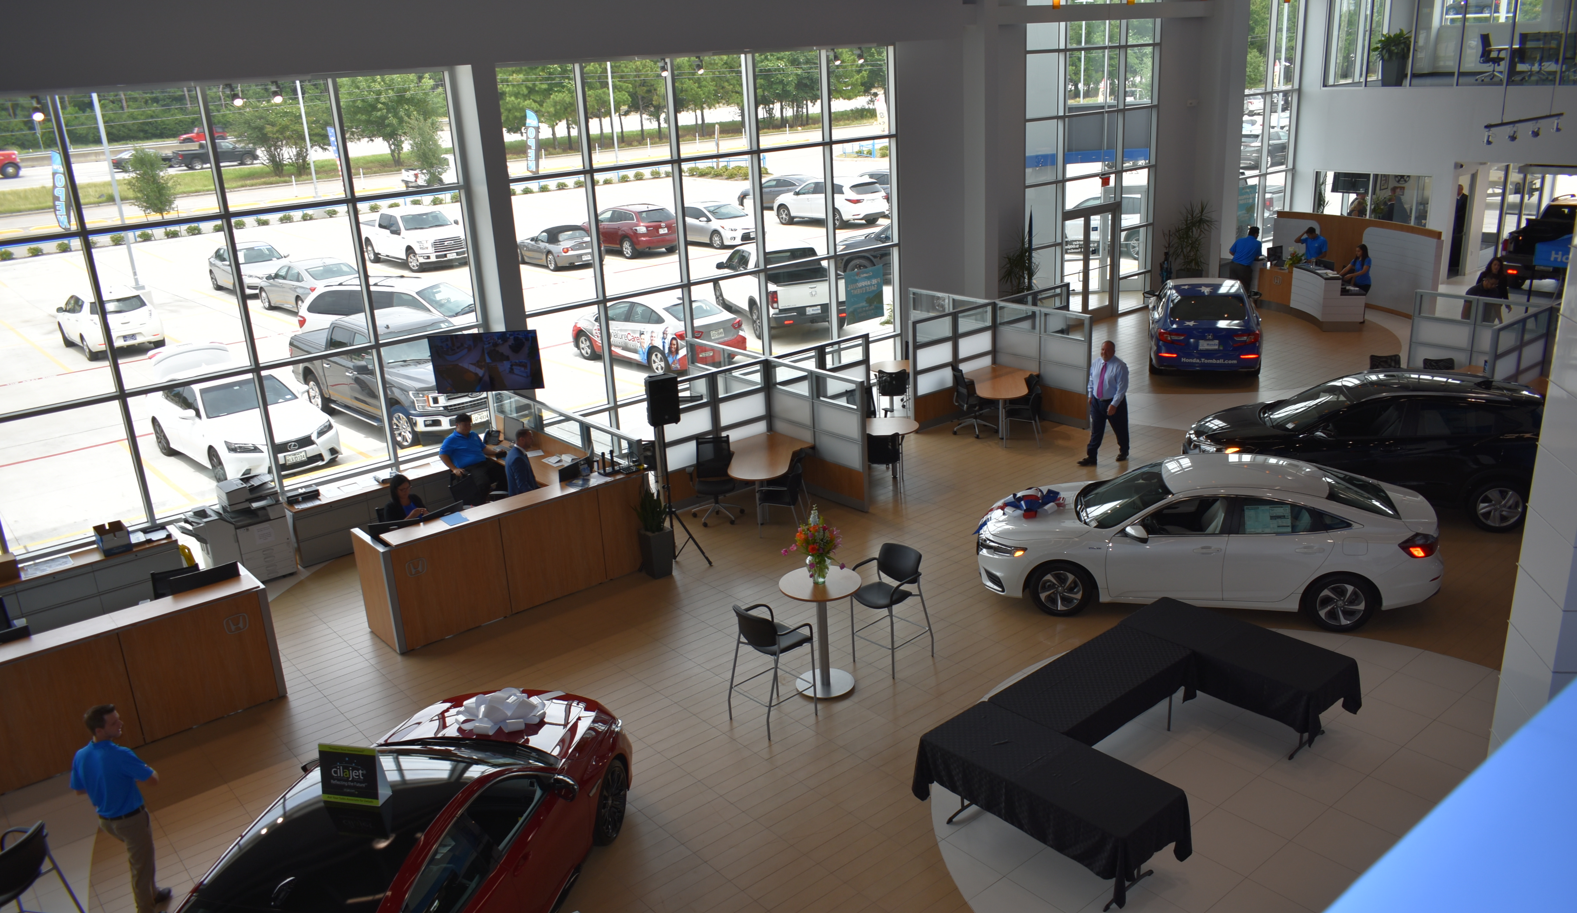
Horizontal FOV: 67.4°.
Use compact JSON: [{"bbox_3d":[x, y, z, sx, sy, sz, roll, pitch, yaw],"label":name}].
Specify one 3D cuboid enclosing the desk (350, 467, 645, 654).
[{"bbox_3d":[-3.133,1.050,13.470,3.200,1.150,0.860,-17,23,-37],"label":"desk"}]

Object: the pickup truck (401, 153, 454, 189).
[{"bbox_3d":[-19.618,-16.818,69.525,2.000,1.920,5.800,15,25,43],"label":"pickup truck"}]

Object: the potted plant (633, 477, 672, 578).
[{"bbox_3d":[-1.554,0.825,13.691,0.380,1.150,0.380,-18,23,-36],"label":"potted plant"}]

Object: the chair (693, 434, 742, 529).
[{"bbox_3d":[-0.944,0.317,15.289,0.660,1.030,0.660,-4,19,-4],"label":"chair"}]

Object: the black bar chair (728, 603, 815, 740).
[{"bbox_3d":[-0.154,1.853,10.599,0.600,1.120,0.590,-19,24,-38],"label":"black bar chair"}]

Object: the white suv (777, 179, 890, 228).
[{"bbox_3d":[1.557,-9.813,45.453,1.960,1.740,5.050,-20,25,-41],"label":"white suv"}]

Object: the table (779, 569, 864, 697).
[{"bbox_3d":[0.326,1.683,11.157,0.765,1.055,0.765,-3,18,1],"label":"table"}]

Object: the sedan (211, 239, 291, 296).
[{"bbox_3d":[-16.775,-5.947,37.118,1.820,1.450,4.750,-18,24,-37],"label":"sedan"}]

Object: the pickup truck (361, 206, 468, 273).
[{"bbox_3d":[-12.947,-7.660,41.147,2.050,1.950,5.890,-18,23,-37],"label":"pickup truck"}]

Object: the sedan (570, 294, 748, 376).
[{"bbox_3d":[-2.899,-2.821,25.734,1.800,1.460,4.670,-19,24,-40],"label":"sedan"}]

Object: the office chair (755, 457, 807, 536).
[{"bbox_3d":[-0.064,0.548,15.124,0.600,0.870,0.580,0,19,9],"label":"office chair"}]

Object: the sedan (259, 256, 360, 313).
[{"bbox_3d":[-13.334,-4.838,33.361,1.860,1.450,4.880,-19,24,-39],"label":"sedan"}]

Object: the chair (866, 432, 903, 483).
[{"bbox_3d":[1.253,0.031,16.037,0.560,0.860,0.580,-2,19,3],"label":"chair"}]

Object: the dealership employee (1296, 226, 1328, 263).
[{"bbox_3d":[11.039,-4.006,25.151,0.620,1.700,0.450,10,23,34],"label":"dealership employee"}]

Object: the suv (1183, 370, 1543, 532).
[{"bbox_3d":[7.180,-0.214,14.611,4.330,1.605,1.780,3,20,18],"label":"suv"}]

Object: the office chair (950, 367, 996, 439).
[{"bbox_3d":[2.833,-0.877,18.223,0.660,1.020,0.660,-8,19,-13],"label":"office chair"}]

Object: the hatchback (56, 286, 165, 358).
[{"bbox_3d":[-17.218,-3.554,29.931,1.770,1.550,4.440,-18,23,-37],"label":"hatchback"}]

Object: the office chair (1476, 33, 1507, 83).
[{"bbox_3d":[16.904,-9.526,28.270,0.660,1.040,0.660,-17,23,-36],"label":"office chair"}]

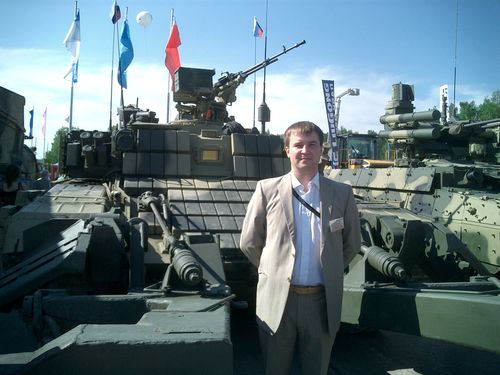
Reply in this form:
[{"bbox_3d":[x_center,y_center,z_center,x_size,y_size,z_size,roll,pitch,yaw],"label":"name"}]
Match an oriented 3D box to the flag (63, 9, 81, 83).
[{"bbox_3d":[-5.634,-4.495,16.000,0.600,2.300,0.350,2,-1,-17],"label":"flag"}]

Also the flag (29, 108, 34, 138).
[{"bbox_3d":[-17.722,-5.150,41.000,0.500,2.400,0.350,2,-1,-17],"label":"flag"}]

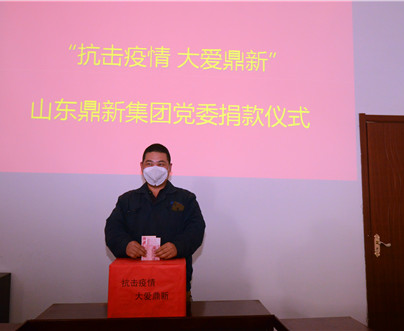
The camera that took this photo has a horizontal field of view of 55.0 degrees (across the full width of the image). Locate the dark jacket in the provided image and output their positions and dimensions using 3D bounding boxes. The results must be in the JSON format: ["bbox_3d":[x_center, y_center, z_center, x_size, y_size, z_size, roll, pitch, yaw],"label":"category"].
[{"bbox_3d":[-0.277,0.398,2.310,0.610,0.660,0.410,1,-6,-7],"label":"dark jacket"}]

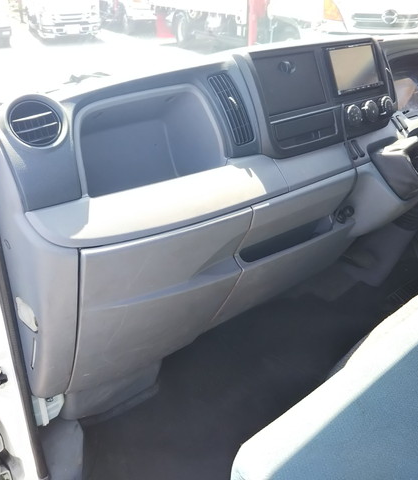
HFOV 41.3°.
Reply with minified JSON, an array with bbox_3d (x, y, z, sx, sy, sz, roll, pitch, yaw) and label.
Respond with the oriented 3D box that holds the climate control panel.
[{"bbox_3d":[0.352,-0.277,1.215,0.180,0.064,0.035,-22,7,-38],"label":"climate control panel"}]

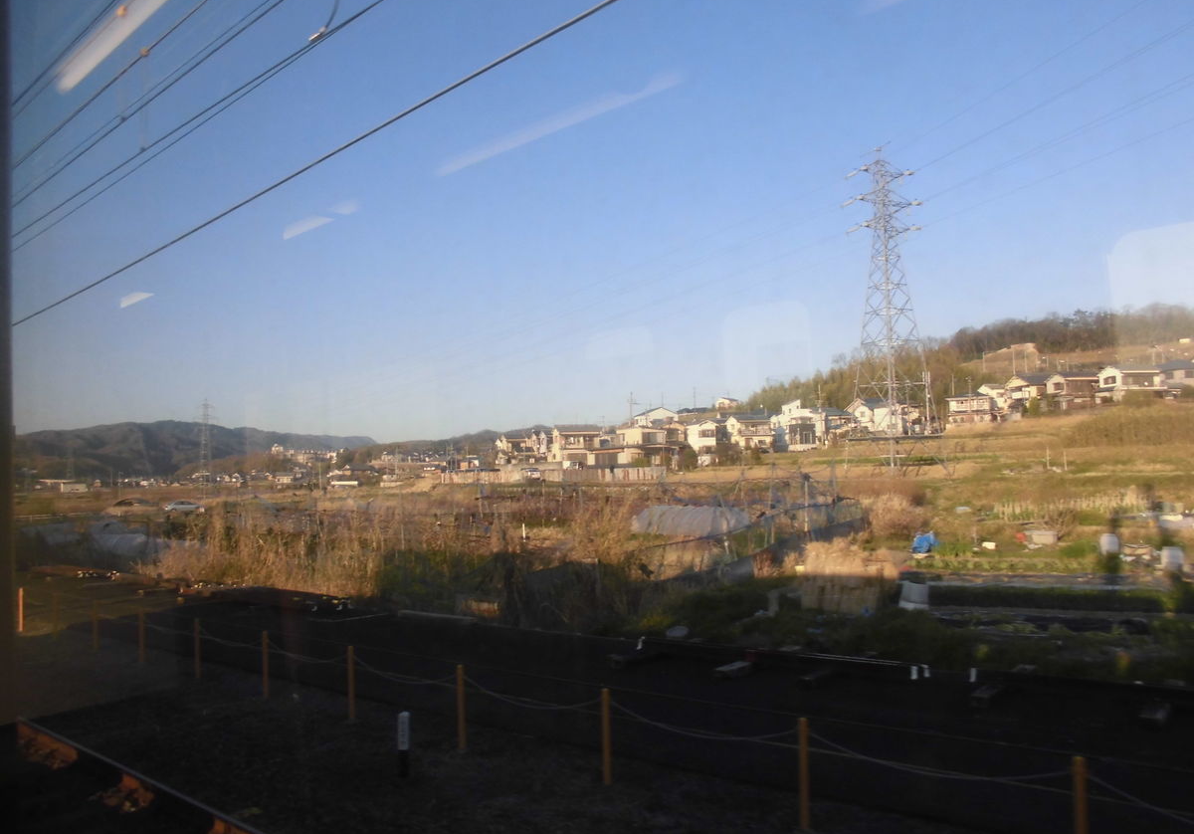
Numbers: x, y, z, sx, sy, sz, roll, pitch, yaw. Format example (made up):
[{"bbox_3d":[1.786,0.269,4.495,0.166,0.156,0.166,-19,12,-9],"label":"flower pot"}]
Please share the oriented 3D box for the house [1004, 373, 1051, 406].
[{"bbox_3d":[92.269,-5.379,192.000,7.600,7.009,6.800,-1,-4,-15],"label":"house"}]

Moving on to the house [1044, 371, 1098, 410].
[{"bbox_3d":[92.321,-5.145,174.800,7.600,7.200,6.400,-1,-3,-9],"label":"house"}]

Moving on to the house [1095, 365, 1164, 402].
[{"bbox_3d":[101.963,-6.144,171.805,8.900,7.000,6.900,-1,-3,-9],"label":"house"}]

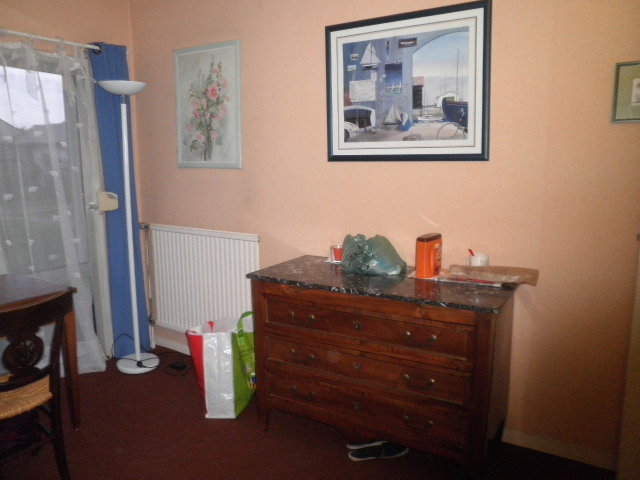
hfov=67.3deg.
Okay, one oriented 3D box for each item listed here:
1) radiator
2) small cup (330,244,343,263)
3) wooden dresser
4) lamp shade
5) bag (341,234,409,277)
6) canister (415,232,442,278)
[{"bbox_3d":[-0.768,0.284,3.194,0.881,0.694,0.085,5,11,30],"label":"radiator"},{"bbox_3d":[0.097,0.080,2.631,0.075,0.088,0.075,0,9,0],"label":"small cup"},{"bbox_3d":[0.286,0.588,2.367,1.167,0.830,0.525,5,11,29],"label":"wooden dresser"},{"bbox_3d":[-1.257,-0.961,3.059,0.305,0.085,0.305,5,11,30],"label":"lamp shade"},{"bbox_3d":[0.271,0.068,2.401,0.300,0.185,0.160,3,10,18],"label":"bag"},{"bbox_3d":[0.530,0.075,2.334,0.150,0.193,0.078,-7,12,-37],"label":"canister"}]

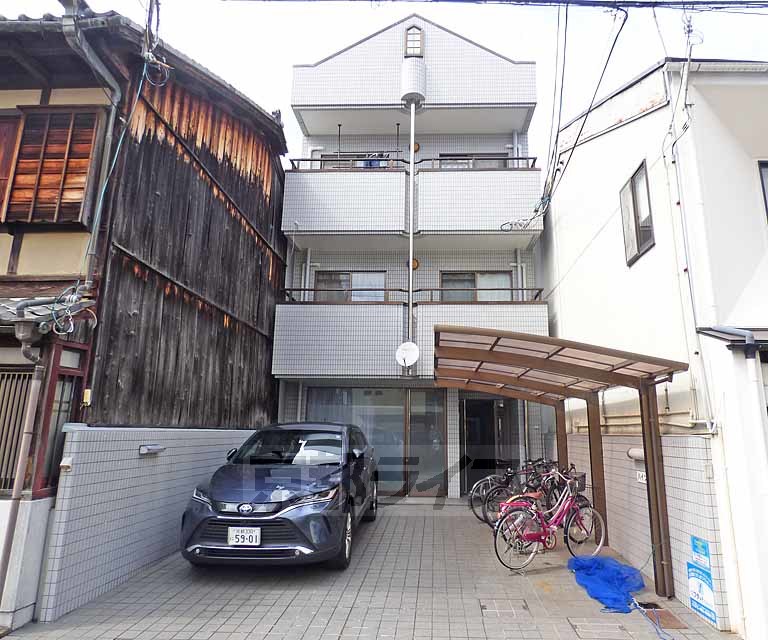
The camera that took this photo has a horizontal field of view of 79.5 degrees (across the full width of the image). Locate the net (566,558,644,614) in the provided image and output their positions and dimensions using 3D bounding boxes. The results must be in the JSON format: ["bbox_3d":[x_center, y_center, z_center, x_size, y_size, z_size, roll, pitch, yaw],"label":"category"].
[{"bbox_3d":[2.500,2.826,5.059,0.820,0.140,1.450,-1,-12,10],"label":"net"}]

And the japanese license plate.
[{"bbox_3d":[-1.378,2.139,4.570,0.330,0.165,0.020,0,-12,6],"label":"japanese license plate"}]

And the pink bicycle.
[{"bbox_3d":[2.121,2.524,5.879,1.820,1.060,0.550,7,-13,-24],"label":"pink bicycle"}]

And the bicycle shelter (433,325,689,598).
[{"bbox_3d":[2.009,1.897,6.776,2.420,2.660,5.050,0,-12,7],"label":"bicycle shelter"}]

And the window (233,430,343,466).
[{"bbox_3d":[-1.227,1.695,6.258,1.380,0.140,0.830,0,21,6],"label":"window"}]

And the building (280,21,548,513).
[{"bbox_3d":[0.785,-0.801,14.393,5.650,11.100,9.500,1,-12,2],"label":"building"}]

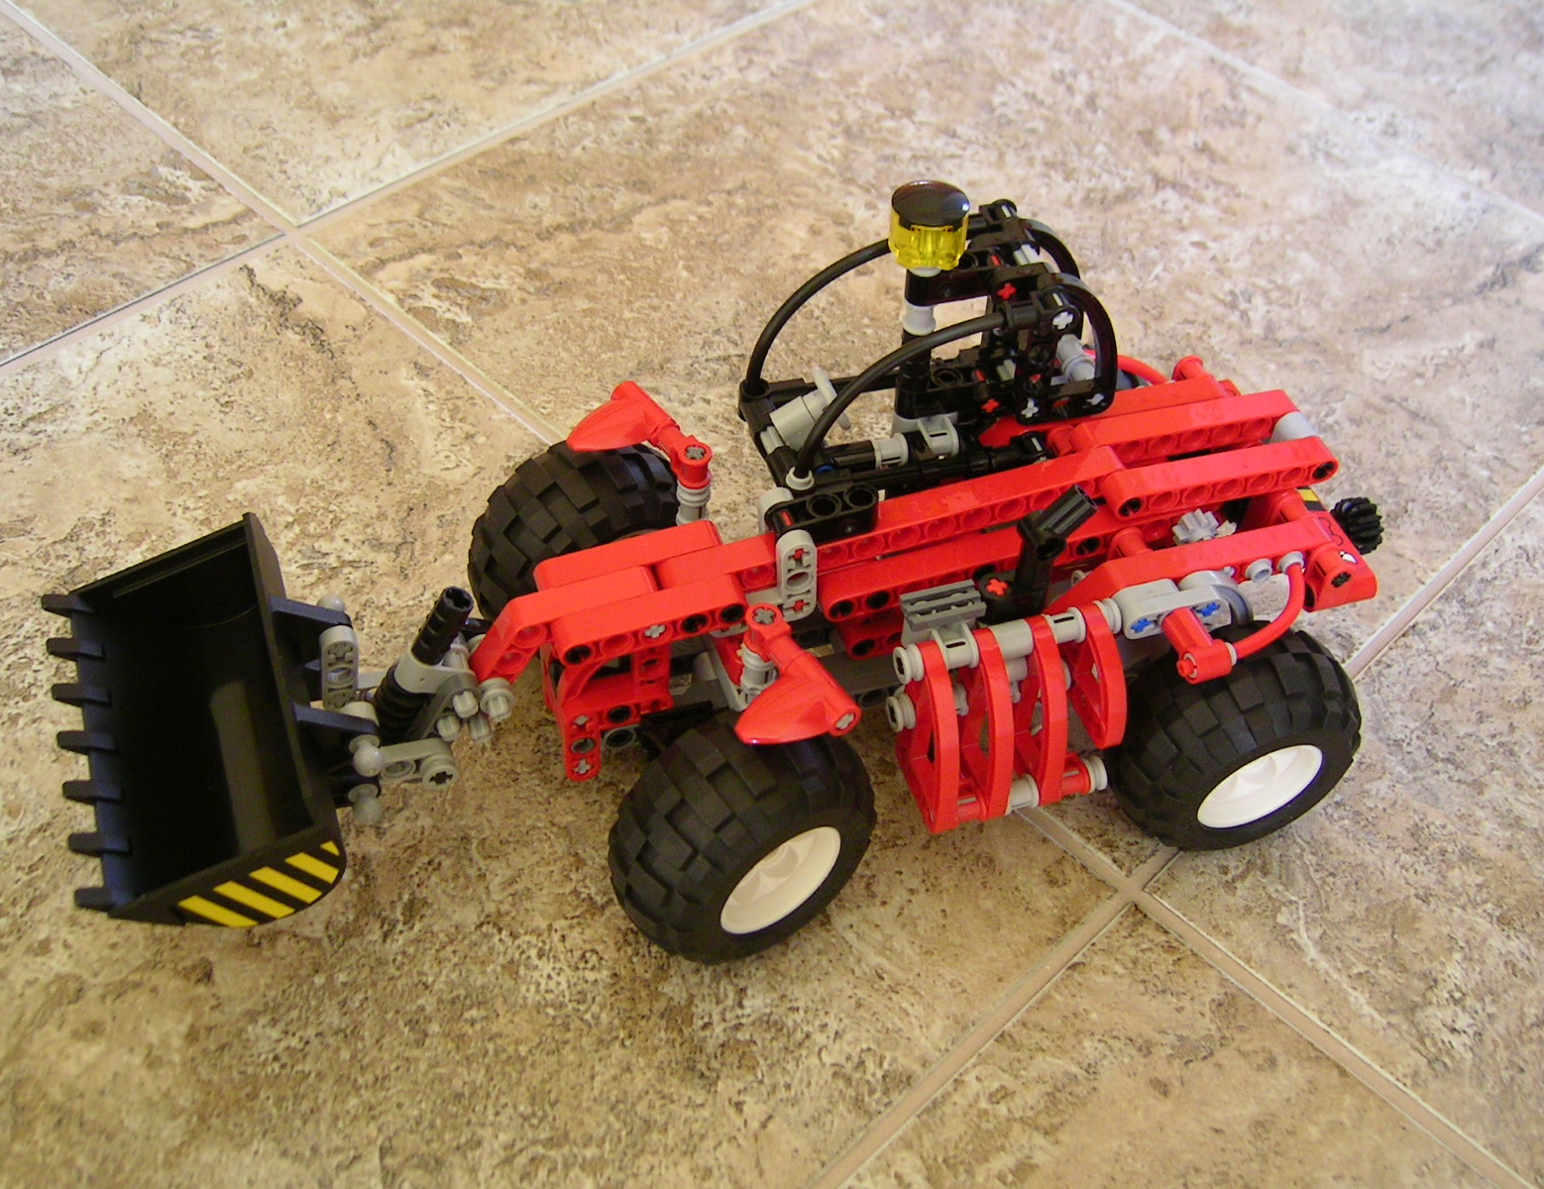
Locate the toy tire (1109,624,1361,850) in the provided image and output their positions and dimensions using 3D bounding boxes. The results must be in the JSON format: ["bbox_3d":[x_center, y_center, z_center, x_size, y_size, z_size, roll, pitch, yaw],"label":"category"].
[{"bbox_3d":[0.102,0.032,0.368,0.056,0.056,0.030,-12,50,-15],"label":"toy tire"}]

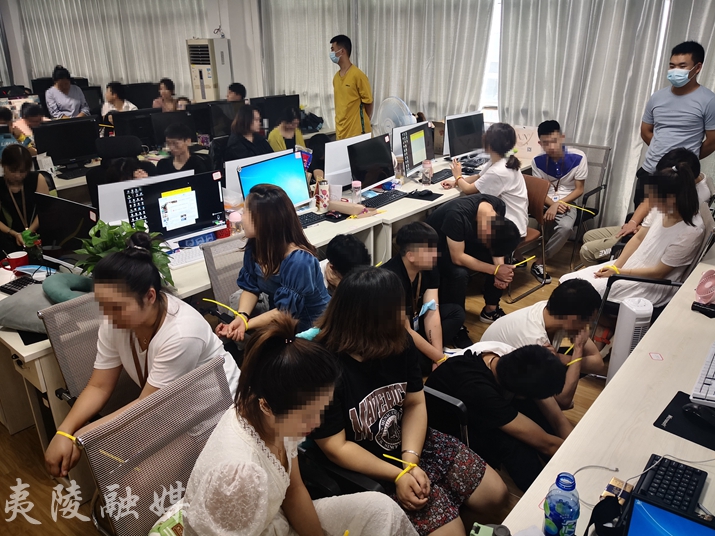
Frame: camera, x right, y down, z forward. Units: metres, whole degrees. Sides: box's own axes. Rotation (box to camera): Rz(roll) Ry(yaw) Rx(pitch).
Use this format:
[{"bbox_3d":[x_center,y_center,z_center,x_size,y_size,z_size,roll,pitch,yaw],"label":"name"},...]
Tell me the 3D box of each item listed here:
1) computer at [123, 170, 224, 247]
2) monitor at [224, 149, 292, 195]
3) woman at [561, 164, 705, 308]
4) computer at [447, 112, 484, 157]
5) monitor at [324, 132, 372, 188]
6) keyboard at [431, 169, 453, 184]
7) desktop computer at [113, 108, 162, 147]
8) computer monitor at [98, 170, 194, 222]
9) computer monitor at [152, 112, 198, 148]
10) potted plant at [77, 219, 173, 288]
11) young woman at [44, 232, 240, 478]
[{"bbox_3d":[-1.000,-0.308,3.122,0.540,0.380,0.170,-19,28,-36],"label":"computer"},{"bbox_3d":[-0.597,-0.506,3.502,0.180,0.410,0.540,17,28,38],"label":"monitor"},{"bbox_3d":[1.414,0.066,2.897,0.770,1.200,0.480,4,22,12],"label":"woman"},{"bbox_3d":[0.951,-1.083,4.833,0.180,0.410,0.540,17,28,38],"label":"computer"},{"bbox_3d":[-0.080,-0.739,4.071,0.170,0.400,0.540,14,27,33],"label":"monitor"},{"bbox_3d":[0.679,-0.759,4.592,0.150,0.030,0.440,13,26,32],"label":"keyboard"},{"bbox_3d":[-2.350,-1.491,6.055,0.510,0.420,0.180,-16,26,-33],"label":"desktop computer"},{"bbox_3d":[-1.129,-0.368,3.128,0.530,0.340,0.160,-17,38,-35],"label":"computer monitor"},{"bbox_3d":[-1.969,-1.459,5.986,0.180,0.420,0.520,17,28,38],"label":"computer monitor"},{"bbox_3d":[-1.013,-0.073,2.403,0.370,0.320,0.380,18,29,37],"label":"potted plant"},{"bbox_3d":[-0.703,0.510,1.999,0.480,1.170,0.740,17,28,38],"label":"young woman"}]

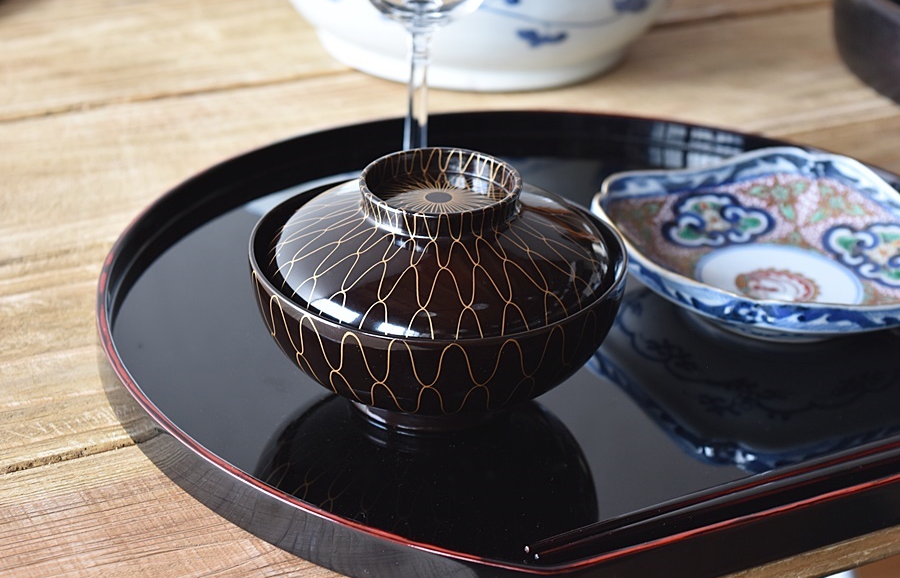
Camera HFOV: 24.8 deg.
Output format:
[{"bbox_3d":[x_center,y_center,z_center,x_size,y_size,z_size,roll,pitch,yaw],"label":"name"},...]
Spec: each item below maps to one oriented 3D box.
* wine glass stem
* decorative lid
[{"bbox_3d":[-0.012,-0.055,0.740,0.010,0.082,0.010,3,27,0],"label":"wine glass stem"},{"bbox_3d":[-0.003,-0.022,0.663,0.114,0.029,0.114,2,27,-1],"label":"decorative lid"}]

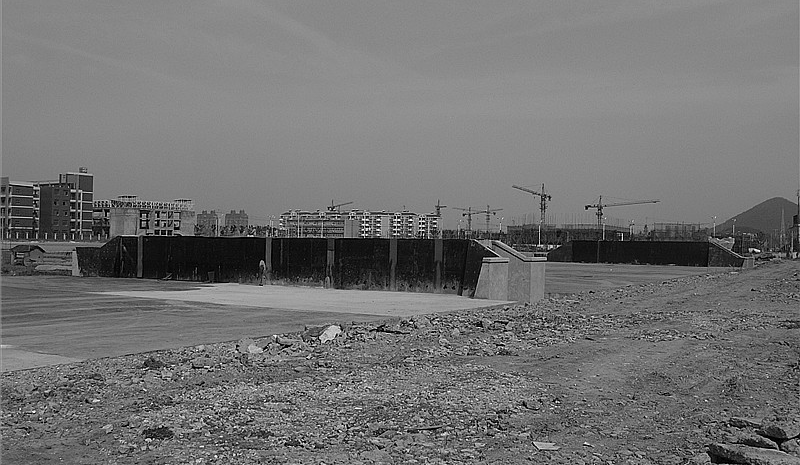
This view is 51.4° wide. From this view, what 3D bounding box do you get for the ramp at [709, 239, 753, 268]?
[{"bbox_3d":[40.350,2.500,101.400,4.700,3.400,2.500,0,0,41],"label":"ramp"}]

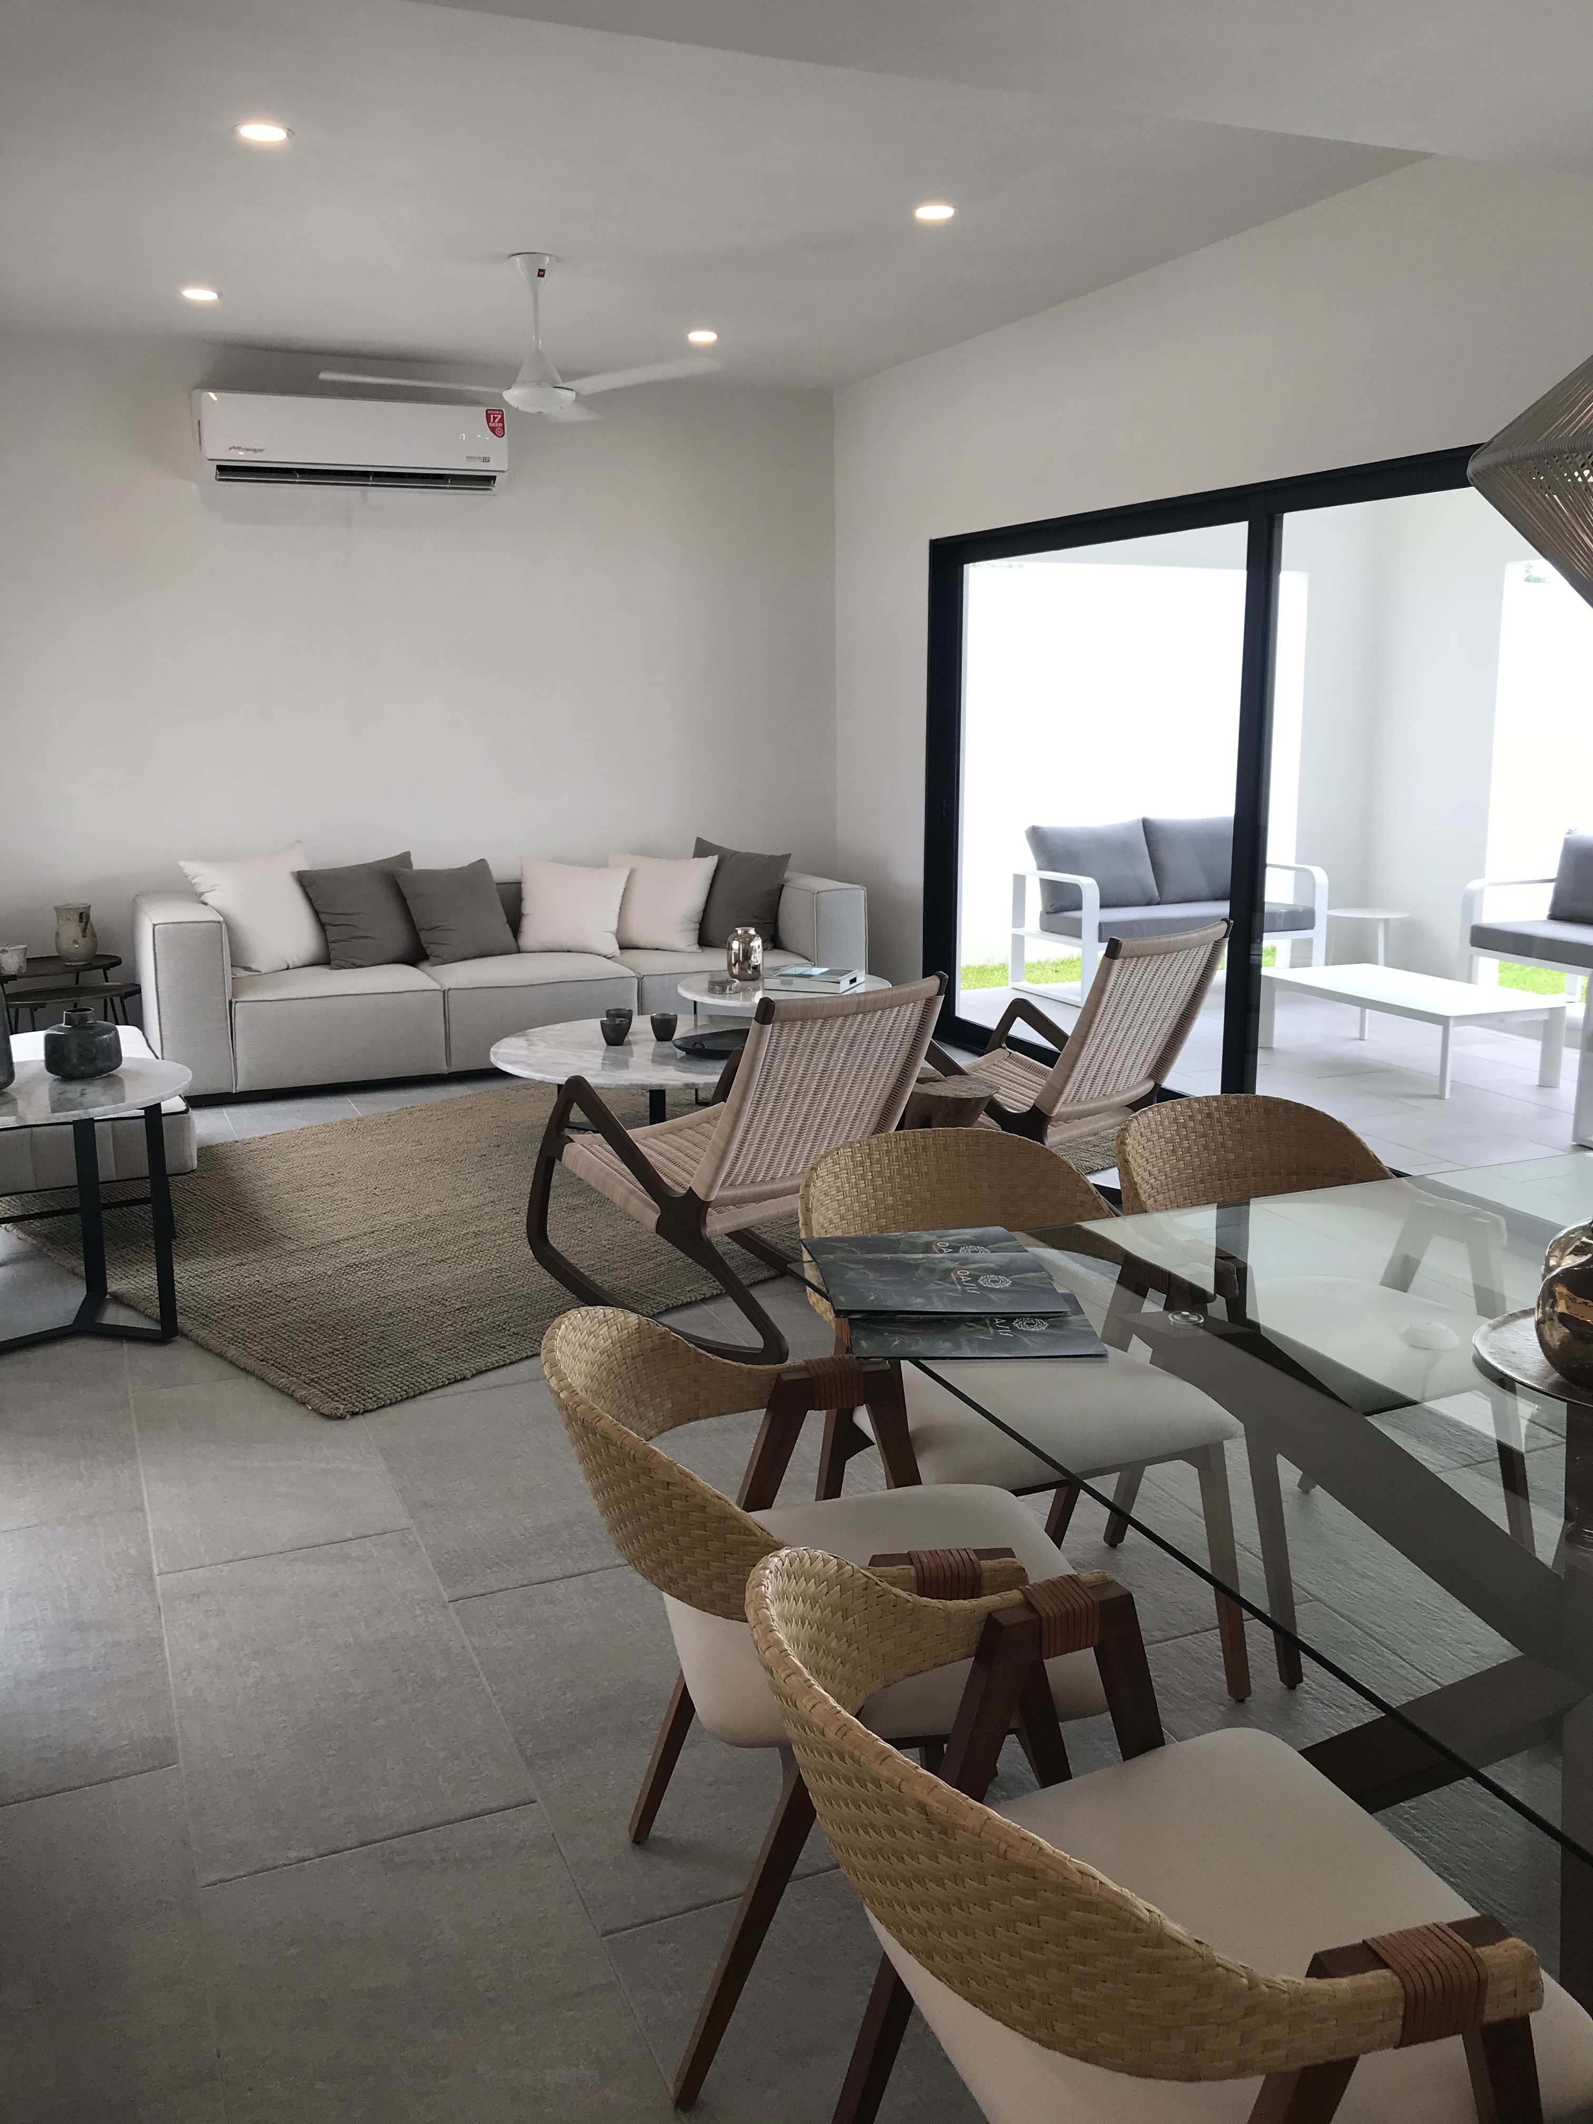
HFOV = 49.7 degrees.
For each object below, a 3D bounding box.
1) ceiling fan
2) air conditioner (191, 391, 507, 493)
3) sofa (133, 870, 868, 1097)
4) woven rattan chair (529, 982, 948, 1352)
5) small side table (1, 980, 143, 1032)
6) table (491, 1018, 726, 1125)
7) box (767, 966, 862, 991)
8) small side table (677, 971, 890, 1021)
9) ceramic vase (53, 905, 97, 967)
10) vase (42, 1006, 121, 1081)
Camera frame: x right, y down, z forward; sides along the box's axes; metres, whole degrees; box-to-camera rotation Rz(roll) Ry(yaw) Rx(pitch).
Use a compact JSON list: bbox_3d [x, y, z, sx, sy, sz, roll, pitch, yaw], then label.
[{"bbox_3d":[-0.946,-2.419,5.705,1.210,0.490,1.330,-5,13,-23],"label":"ceiling fan"},{"bbox_3d":[-1.859,-2.578,7.212,1.235,0.339,0.253,-6,13,-23],"label":"air conditioner"},{"bbox_3d":[-1.237,-0.389,7.446,2.925,0.713,1.022,-6,13,-23],"label":"sofa"},{"bbox_3d":[-0.153,0.188,4.289,0.565,0.899,1.050,-11,16,-40],"label":"woven rattan chair"},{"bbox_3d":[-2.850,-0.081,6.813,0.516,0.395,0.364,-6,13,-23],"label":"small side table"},{"bbox_3d":[-0.459,0.113,5.960,1.185,0.345,1.185,-5,13,-23],"label":"table"},{"bbox_3d":[0.068,-0.306,6.489,0.294,0.038,0.295,4,13,18],"label":"box"},{"bbox_3d":[-0.044,-0.068,6.543,0.811,0.450,0.811,-5,13,-23],"label":"small side table"},{"bbox_3d":[-2.904,-0.511,6.915,0.157,0.230,0.157,-5,13,-23],"label":"ceramic vase"},{"bbox_3d":[-1.775,-0.047,4.265,0.180,0.164,0.180,-5,13,-23],"label":"vase"}]

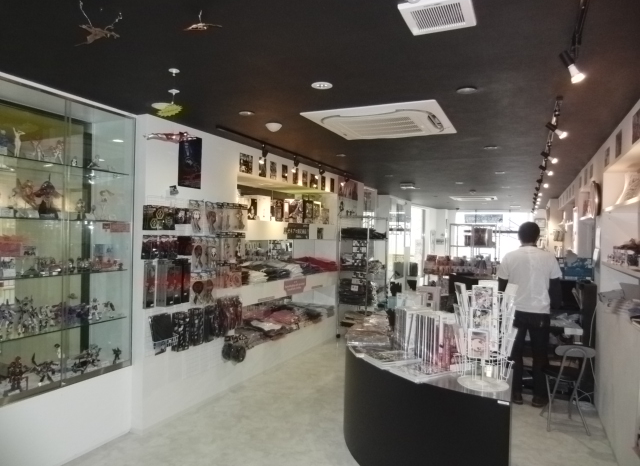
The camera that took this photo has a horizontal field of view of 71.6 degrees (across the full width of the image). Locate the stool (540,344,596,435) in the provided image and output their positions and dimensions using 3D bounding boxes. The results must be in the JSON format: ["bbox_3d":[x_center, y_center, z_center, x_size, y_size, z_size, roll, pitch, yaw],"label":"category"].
[{"bbox_3d":[2.023,1.249,3.676,0.350,0.710,0.470,1,0,13],"label":"stool"}]

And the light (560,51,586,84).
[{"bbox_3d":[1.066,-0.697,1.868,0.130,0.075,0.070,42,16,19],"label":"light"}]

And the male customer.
[{"bbox_3d":[1.994,0.751,4.214,0.580,1.700,0.380,1,0,25],"label":"male customer"}]

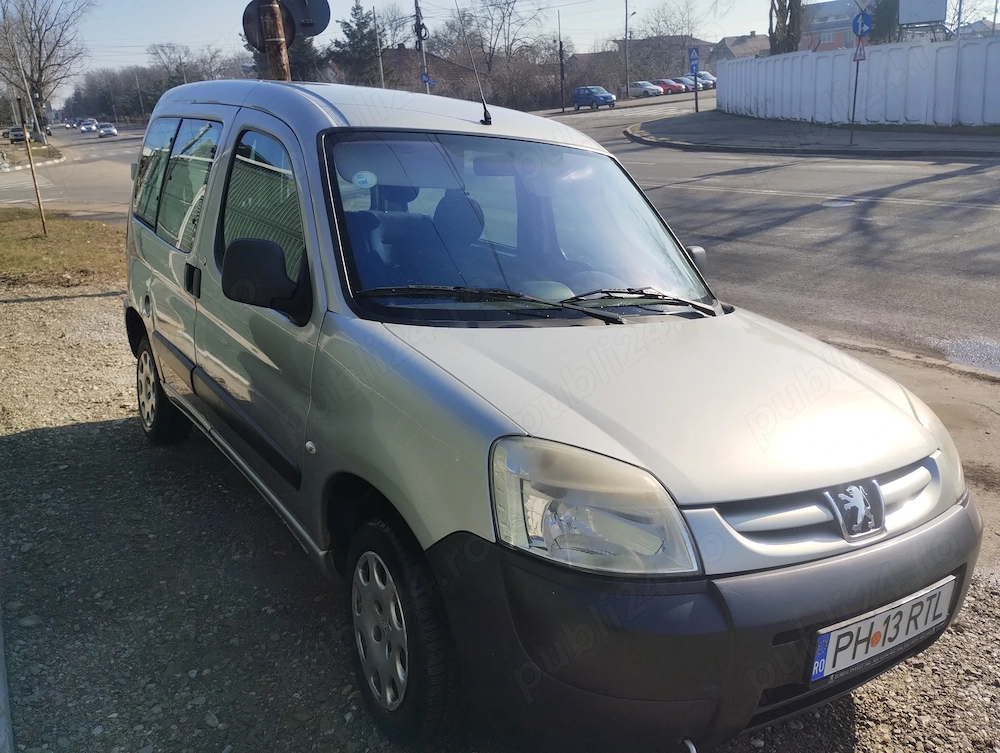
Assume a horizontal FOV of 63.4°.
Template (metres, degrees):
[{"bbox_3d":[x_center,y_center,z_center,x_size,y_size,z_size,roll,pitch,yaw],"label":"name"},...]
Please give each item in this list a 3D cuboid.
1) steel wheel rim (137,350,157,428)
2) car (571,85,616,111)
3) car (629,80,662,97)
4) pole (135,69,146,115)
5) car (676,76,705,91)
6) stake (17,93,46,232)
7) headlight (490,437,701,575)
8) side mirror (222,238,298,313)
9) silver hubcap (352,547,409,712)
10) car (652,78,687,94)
[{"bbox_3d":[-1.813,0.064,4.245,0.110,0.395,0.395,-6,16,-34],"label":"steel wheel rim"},{"bbox_3d":[6.840,-20.200,58.650,1.610,1.590,3.770,-14,22,-26],"label":"car"},{"bbox_3d":[14.050,-28.200,79.600,1.770,1.460,4.500,-14,22,-26],"label":"car"},{"bbox_3d":[-53.771,-41.787,121.793,0.280,8.200,0.280,-4,19,0],"label":"pole"},{"bbox_3d":[19.750,-31.250,86.800,1.750,1.430,4.300,-13,21,-23],"label":"car"},{"bbox_3d":[-7.030,-3.137,12.189,0.045,2.010,0.045,-1,18,0],"label":"stake"},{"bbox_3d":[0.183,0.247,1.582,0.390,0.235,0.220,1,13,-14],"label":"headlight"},{"bbox_3d":[-0.686,-0.285,2.324,0.210,0.215,0.120,-3,14,-28],"label":"side mirror"},{"bbox_3d":[-0.297,0.643,2.066,0.045,0.396,0.396,-3,14,-29],"label":"silver hubcap"},{"bbox_3d":[17.150,-29.850,83.400,1.750,1.420,4.250,-13,21,-25],"label":"car"}]

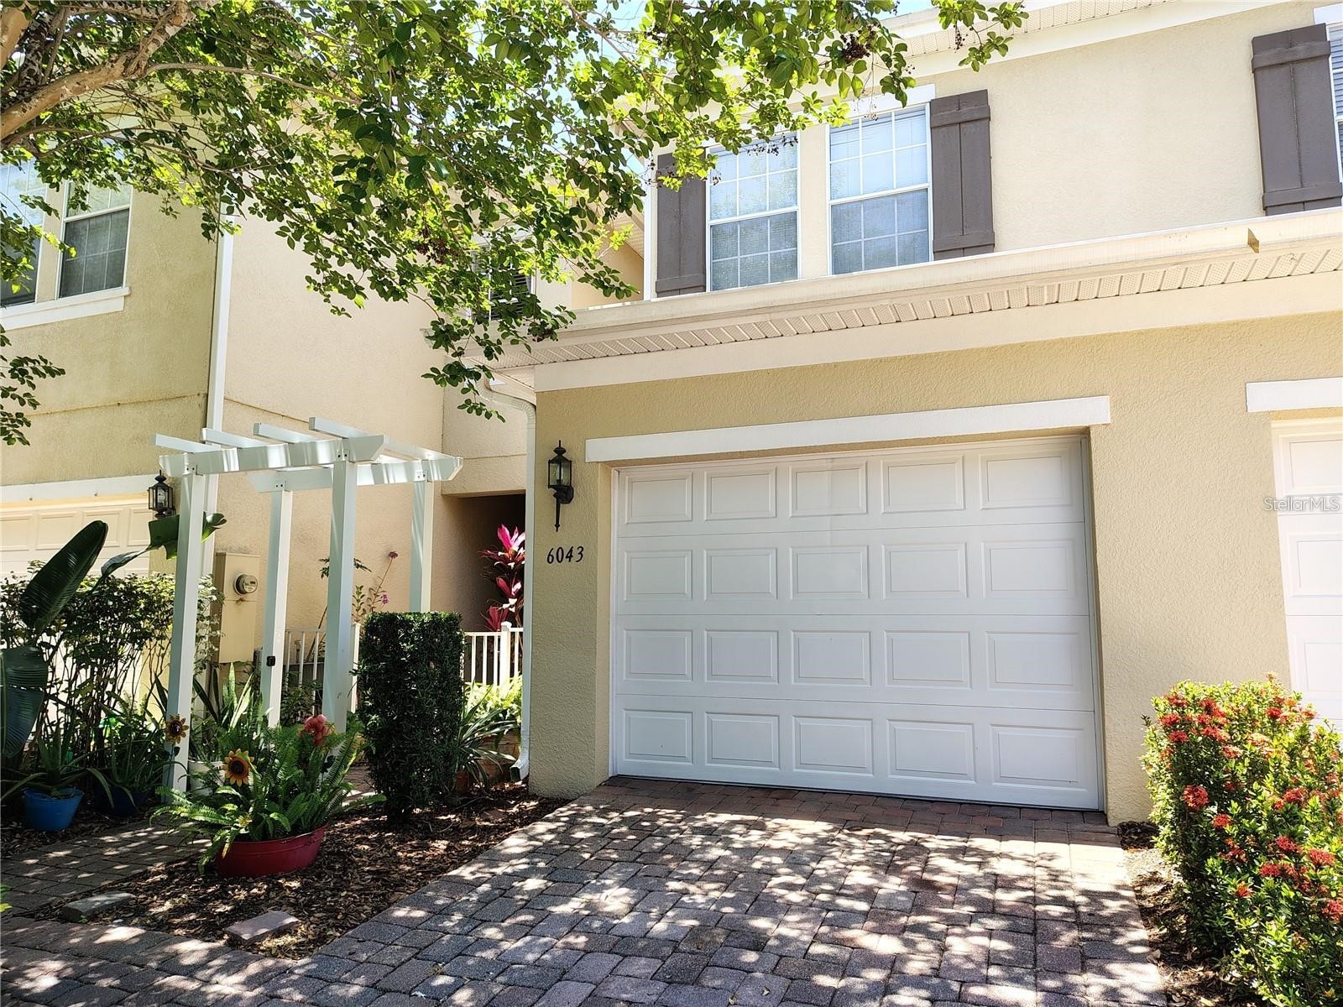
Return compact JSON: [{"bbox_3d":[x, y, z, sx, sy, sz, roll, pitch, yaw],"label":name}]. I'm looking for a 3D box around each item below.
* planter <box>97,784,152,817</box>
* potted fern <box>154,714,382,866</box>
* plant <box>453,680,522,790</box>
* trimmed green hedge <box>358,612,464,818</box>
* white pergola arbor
[{"bbox_3d":[-3.379,1.827,5.761,0.300,0.190,0.300,4,-8,-29],"label":"planter"},{"bbox_3d":[-2.083,1.473,4.761,1.000,0.750,0.900,3,-7,-23],"label":"potted fern"},{"bbox_3d":[-1.315,1.552,6.307,0.700,0.740,0.680,1,-7,-11],"label":"plant"},{"bbox_3d":[-1.530,1.255,5.527,0.420,1.220,0.420,-3,-7,22],"label":"trimmed green hedge"},{"bbox_3d":[-2.444,0.775,6.262,1.900,2.335,1.500,-3,-7,22],"label":"white pergola arbor"}]

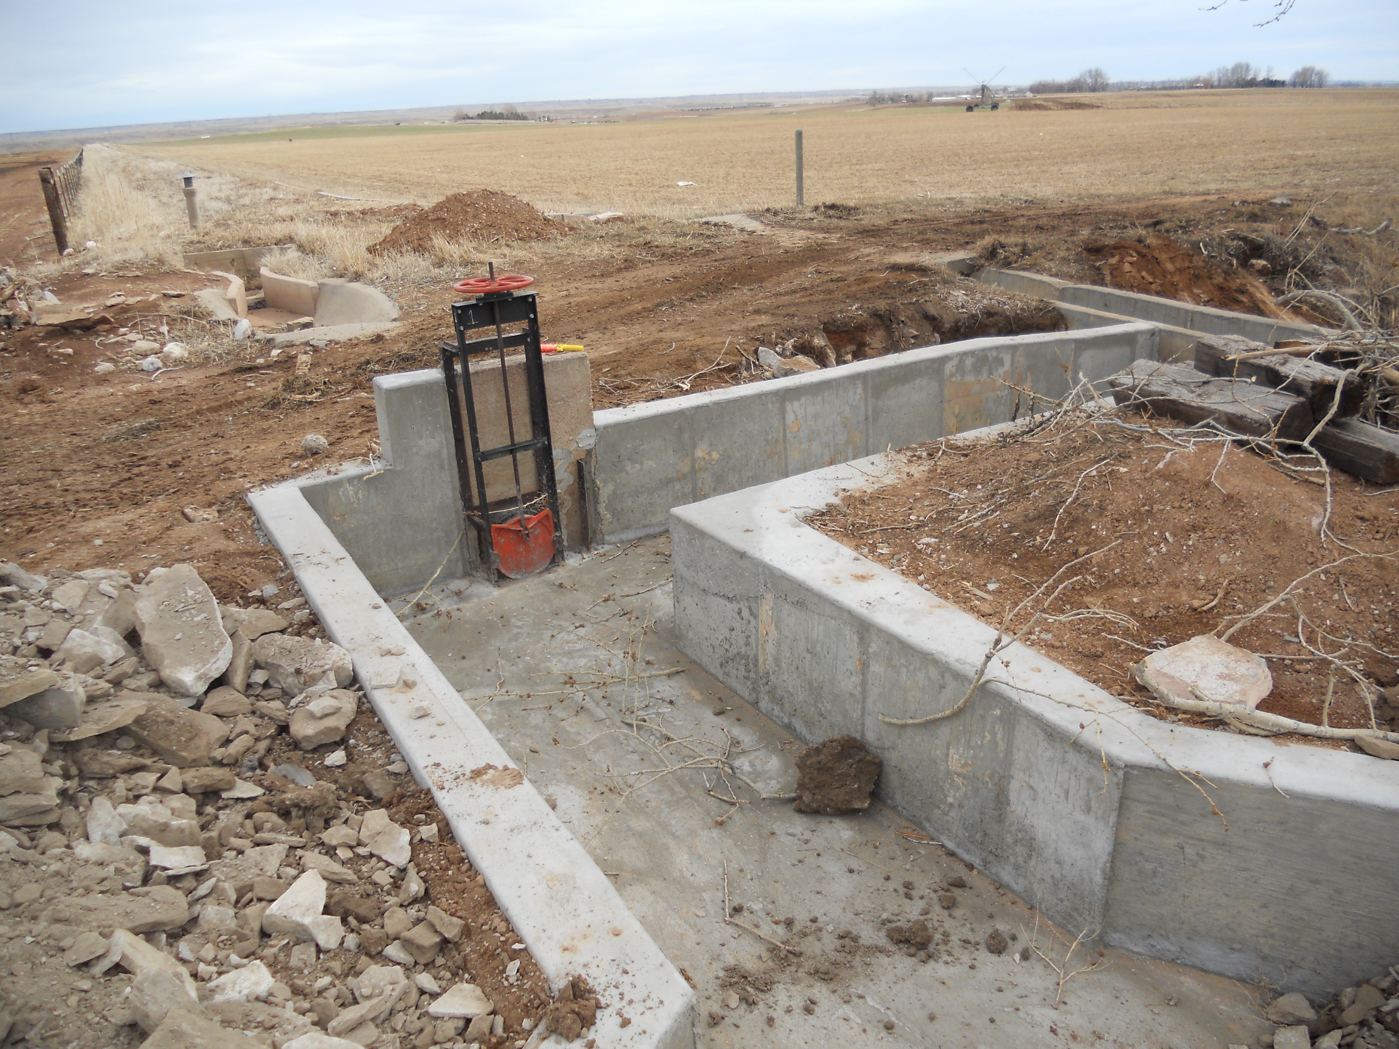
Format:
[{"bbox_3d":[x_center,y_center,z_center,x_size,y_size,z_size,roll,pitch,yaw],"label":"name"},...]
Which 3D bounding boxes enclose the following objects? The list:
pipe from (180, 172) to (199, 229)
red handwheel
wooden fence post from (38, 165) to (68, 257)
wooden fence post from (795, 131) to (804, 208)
[{"bbox_3d":[-8.740,-5.575,18.787,0.220,0.939,0.220,-1,20,0],"label":"pipe"},{"bbox_3d":[-0.982,-1.141,5.200,0.388,0.050,0.388,-2,21,0],"label":"red handwheel"},{"bbox_3d":[-9.575,-4.630,16.192,0.180,1.219,0.180,-1,20,0],"label":"wooden fence post"},{"bbox_3d":[1.721,-6.063,18.651,0.118,1.282,0.118,-3,21,0],"label":"wooden fence post"}]

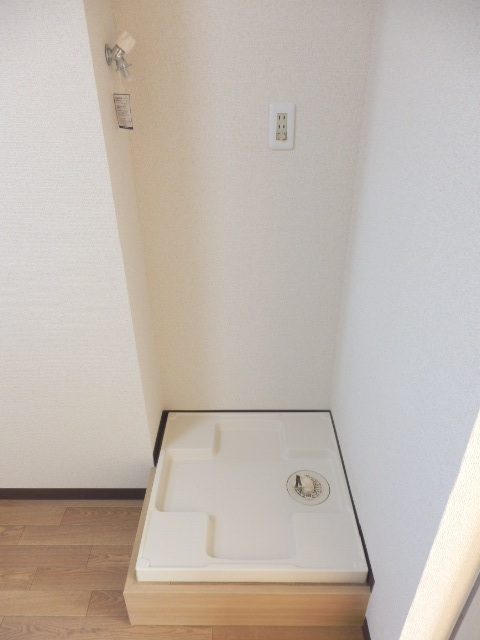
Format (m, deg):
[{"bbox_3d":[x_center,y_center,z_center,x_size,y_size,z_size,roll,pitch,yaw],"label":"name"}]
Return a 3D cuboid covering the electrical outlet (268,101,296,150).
[{"bbox_3d":[0.119,-0.543,1.249,0.071,0.120,0.012,0,29,1],"label":"electrical outlet"}]

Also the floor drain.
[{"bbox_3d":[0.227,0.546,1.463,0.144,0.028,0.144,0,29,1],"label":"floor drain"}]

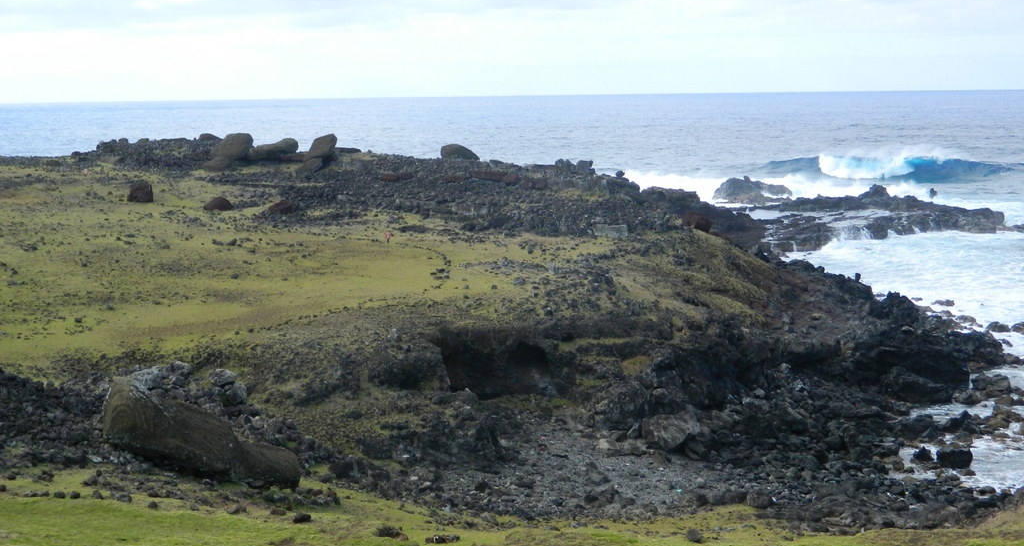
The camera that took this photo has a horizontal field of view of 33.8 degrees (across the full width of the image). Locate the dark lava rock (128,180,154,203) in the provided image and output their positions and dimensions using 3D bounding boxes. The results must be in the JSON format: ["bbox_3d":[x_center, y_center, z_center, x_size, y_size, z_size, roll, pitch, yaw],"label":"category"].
[{"bbox_3d":[-25.791,-5.589,117.062,1.805,1.482,1.715,-2,6,-12],"label":"dark lava rock"}]

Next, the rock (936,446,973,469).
[{"bbox_3d":[15.398,6.420,58.674,1.253,0.777,1.065,1,6,15],"label":"rock"}]

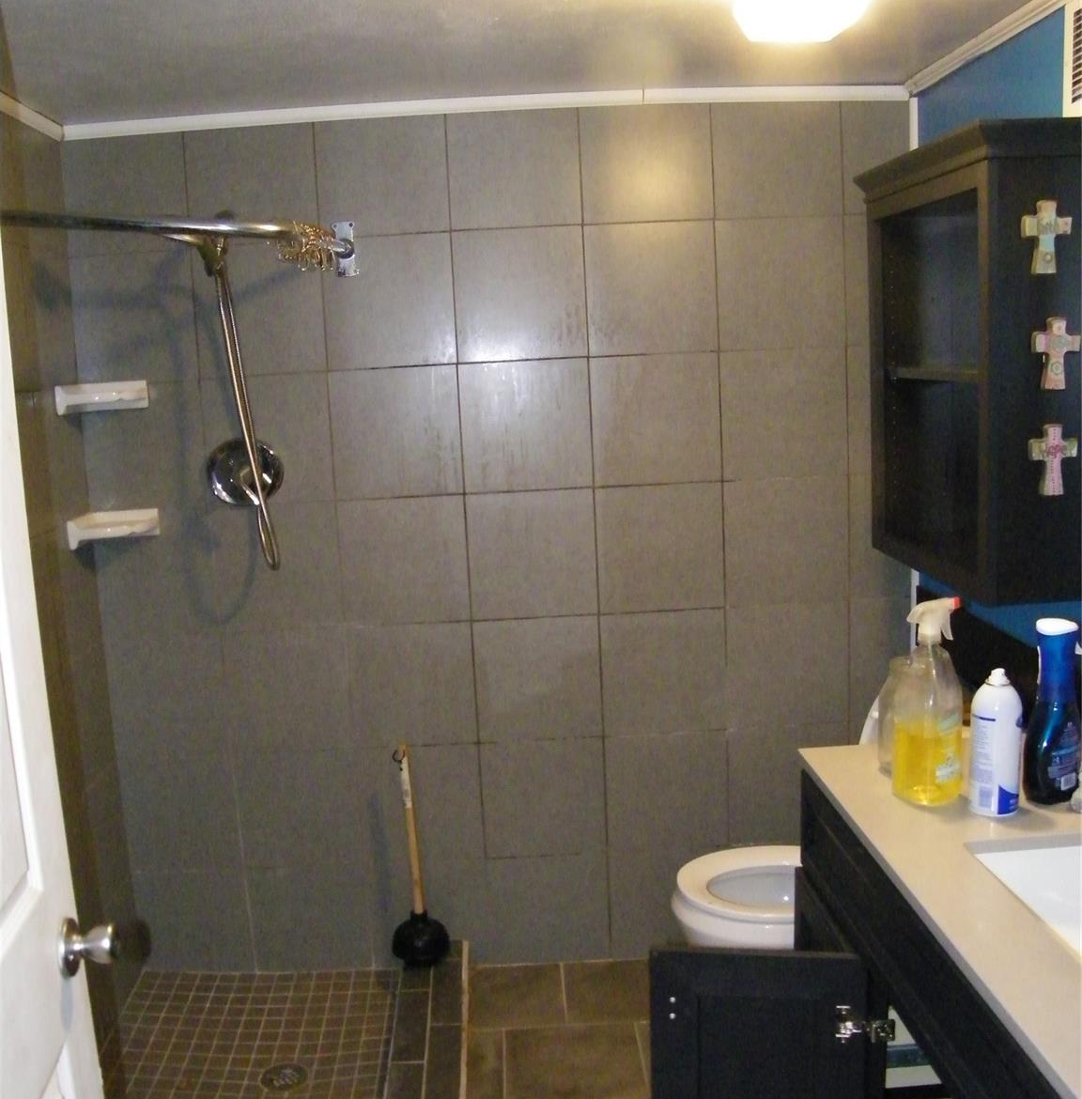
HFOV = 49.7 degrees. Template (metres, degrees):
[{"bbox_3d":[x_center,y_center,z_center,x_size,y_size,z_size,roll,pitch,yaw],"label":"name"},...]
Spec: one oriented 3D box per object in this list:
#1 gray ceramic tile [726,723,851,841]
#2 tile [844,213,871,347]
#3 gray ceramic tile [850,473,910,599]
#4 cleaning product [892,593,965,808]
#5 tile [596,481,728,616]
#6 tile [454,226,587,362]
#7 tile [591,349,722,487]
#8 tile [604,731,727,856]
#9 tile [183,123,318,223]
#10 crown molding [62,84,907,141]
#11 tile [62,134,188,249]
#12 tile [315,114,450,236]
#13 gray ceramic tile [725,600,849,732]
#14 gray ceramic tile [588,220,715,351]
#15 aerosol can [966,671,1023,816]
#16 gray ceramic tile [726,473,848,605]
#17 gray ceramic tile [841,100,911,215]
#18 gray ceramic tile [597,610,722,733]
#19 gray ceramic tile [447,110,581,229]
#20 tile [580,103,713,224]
[{"bbox_3d":[0.615,0.582,2.899,0.303,0.303,0.012,-3,8,0],"label":"gray ceramic tile"},{"bbox_3d":[0.783,-0.626,2.719,0.148,0.303,0.012,-3,8,0],"label":"tile"},{"bbox_3d":[0.813,-0.029,2.808,0.146,0.303,0.012,-3,8,0],"label":"gray ceramic tile"},{"bbox_3d":[0.525,0.202,1.587,0.097,0.277,0.086,-1,8,12],"label":"cleaning product"},{"bbox_3d":[0.286,-0.003,2.821,0.303,0.303,0.010,-3,8,-1],"label":"tile"},{"bbox_3d":[-0.048,-0.594,2.723,0.303,0.303,0.012,-3,8,0],"label":"tile"},{"bbox_3d":[0.272,-0.305,2.778,0.303,0.303,0.010,-3,8,-1],"label":"tile"},{"bbox_3d":[0.314,0.602,2.908,0.303,0.303,0.010,-3,8,-1],"label":"tile"},{"bbox_3d":[-0.664,-0.836,2.686,0.303,0.261,0.012,-3,8,0],"label":"tile"},{"bbox_3d":[-0.127,-1.001,2.643,1.925,0.034,0.025,-3,8,0],"label":"crown molding"},{"bbox_3d":[-0.958,-0.828,2.708,0.270,0.270,0.010,-3,8,0],"label":"tile"},{"bbox_3d":[-0.363,-0.855,2.683,0.303,0.257,0.012,-3,8,0],"label":"tile"},{"bbox_3d":[0.606,0.285,2.875,0.304,0.304,0.010,-3,8,0],"label":"gray ceramic tile"},{"bbox_3d":[0.258,-0.612,2.744,0.304,0.304,0.010,-3,8,0],"label":"gray ceramic tile"},{"bbox_3d":[0.601,0.247,1.541,0.066,0.196,0.066,-3,8,0],"label":"aerosol can"},{"bbox_3d":[0.590,-0.019,2.809,0.303,0.303,0.012,-3,8,0],"label":"gray ceramic tile"},{"bbox_3d":[0.779,-0.909,2.702,0.162,0.248,0.010,-3,8,-1],"label":"gray ceramic tile"},{"bbox_3d":[0.300,0.300,2.865,0.303,0.303,0.010,-3,8,-1],"label":"gray ceramic tile"},{"bbox_3d":[-0.062,-0.875,2.691,0.303,0.260,0.010,-3,8,-1],"label":"gray ceramic tile"},{"bbox_3d":[0.247,-0.889,2.703,0.304,0.270,0.010,-3,8,0],"label":"tile"}]

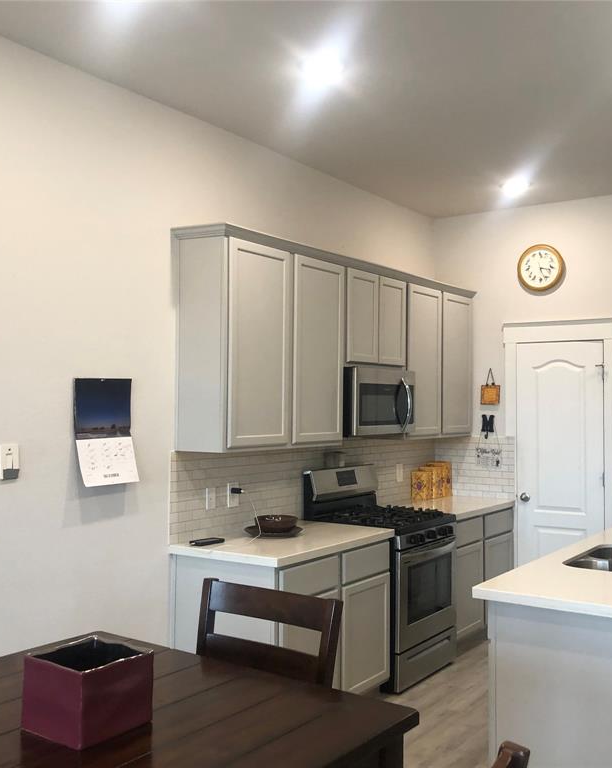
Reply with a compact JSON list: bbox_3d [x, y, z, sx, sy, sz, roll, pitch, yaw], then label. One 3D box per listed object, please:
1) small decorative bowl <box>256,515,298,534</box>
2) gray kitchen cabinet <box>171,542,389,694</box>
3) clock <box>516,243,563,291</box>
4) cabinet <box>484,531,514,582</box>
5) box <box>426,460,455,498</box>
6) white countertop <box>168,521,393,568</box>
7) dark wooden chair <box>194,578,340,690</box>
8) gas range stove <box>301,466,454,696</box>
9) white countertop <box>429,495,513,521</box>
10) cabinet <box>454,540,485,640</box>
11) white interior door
[{"bbox_3d":[-0.153,0.738,4.335,0.228,0.077,0.228,0,-1,0],"label":"small decorative bowl"},{"bbox_3d":[-0.091,1.261,4.298,0.633,0.859,1.040,-1,-2,35],"label":"gray kitchen cabinet"},{"bbox_3d":[1.668,-0.819,5.866,0.335,0.335,0.045,-1,-2,35],"label":"clock"},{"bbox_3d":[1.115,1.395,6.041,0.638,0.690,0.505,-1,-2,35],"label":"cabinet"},{"bbox_3d":[1.008,0.721,6.274,0.145,0.257,0.145,-1,-2,35],"label":"box"},{"bbox_3d":[-0.085,0.801,4.232,0.645,0.037,1.067,-1,-2,35],"label":"white countertop"},{"bbox_3d":[-0.246,1.114,2.183,0.475,1.045,0.545,-1,-2,35],"label":"dark wooden chair"},{"bbox_3d":[0.465,1.120,4.960,0.670,1.204,0.765,-1,-2,35],"label":"gas range stove"},{"bbox_3d":[0.948,0.847,5.723,0.645,0.037,1.016,-1,-2,35],"label":"white countertop"},{"bbox_3d":[0.808,1.329,5.520,0.610,0.600,0.480,-1,-2,35],"label":"cabinet"},{"bbox_3d":[1.807,0.716,5.897,0.622,2.026,0.040,-1,-2,35],"label":"white interior door"}]

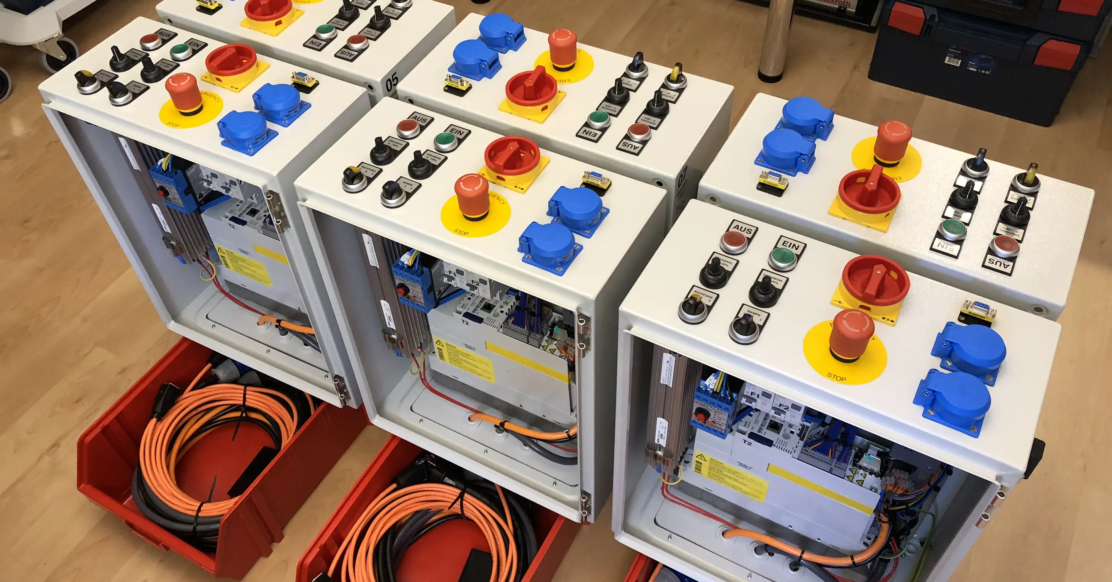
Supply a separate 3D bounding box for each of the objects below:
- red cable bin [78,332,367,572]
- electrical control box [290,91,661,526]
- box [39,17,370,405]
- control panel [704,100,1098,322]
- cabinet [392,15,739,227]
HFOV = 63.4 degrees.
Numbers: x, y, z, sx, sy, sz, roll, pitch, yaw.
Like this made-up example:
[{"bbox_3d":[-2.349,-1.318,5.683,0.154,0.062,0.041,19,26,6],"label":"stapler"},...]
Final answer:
[{"bbox_3d":[-0.519,0.220,1.561,0.310,0.200,0.500,22,54,20],"label":"red cable bin"},{"bbox_3d":[-0.088,0.035,1.229,0.400,0.535,0.204,21,53,19],"label":"electrical control box"},{"bbox_3d":[-0.465,-0.112,1.361,0.400,0.535,0.204,20,53,18],"label":"box"},{"bbox_3d":[0.399,0.025,1.213,0.400,0.535,0.204,22,54,20],"label":"control panel"},{"bbox_3d":[0.021,-0.120,1.355,0.400,0.535,0.204,21,53,19],"label":"cabinet"}]

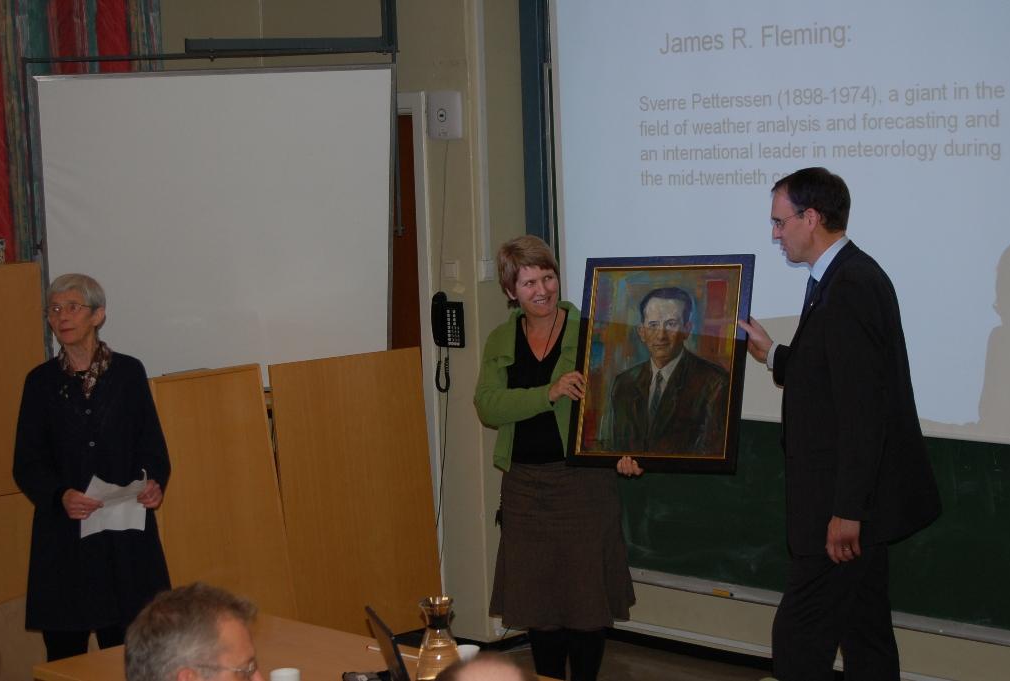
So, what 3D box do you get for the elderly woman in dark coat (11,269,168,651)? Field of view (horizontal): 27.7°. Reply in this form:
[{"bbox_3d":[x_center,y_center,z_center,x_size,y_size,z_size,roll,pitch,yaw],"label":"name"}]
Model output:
[{"bbox_3d":[-1.300,0.573,6.420,0.480,1.570,0.360,-4,6,-21],"label":"elderly woman in dark coat"}]

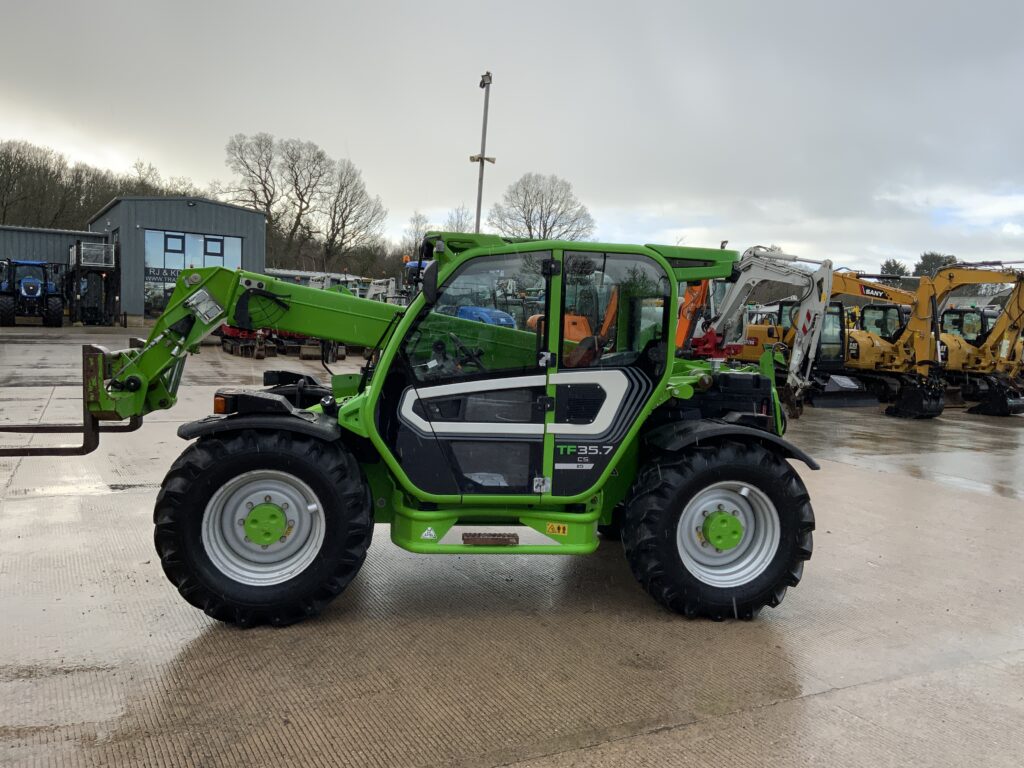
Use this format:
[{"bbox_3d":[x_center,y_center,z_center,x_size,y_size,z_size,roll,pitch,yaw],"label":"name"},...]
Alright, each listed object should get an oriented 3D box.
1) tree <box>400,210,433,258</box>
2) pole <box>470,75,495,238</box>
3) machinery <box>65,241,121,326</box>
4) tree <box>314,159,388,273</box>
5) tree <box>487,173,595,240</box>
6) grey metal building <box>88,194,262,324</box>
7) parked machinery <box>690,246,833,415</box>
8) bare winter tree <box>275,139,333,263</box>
[{"bbox_3d":[-8.662,-10.563,77.410,2.910,10.040,2.910,2,5,-7],"label":"tree"},{"bbox_3d":[-1.057,-5.075,26.660,0.750,8.960,0.450,5,5,17],"label":"pole"},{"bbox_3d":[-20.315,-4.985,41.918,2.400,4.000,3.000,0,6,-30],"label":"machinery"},{"bbox_3d":[-13.370,-11.933,71.287,6.210,13.350,6.210,2,5,-11],"label":"tree"},{"bbox_3d":[2.714,-12.579,81.192,10.140,14.600,10.140,3,5,1],"label":"tree"},{"bbox_3d":[-19.351,-6.530,48.198,6.500,6.050,18.000,0,6,-30],"label":"grey metal building"},{"bbox_3d":[4.645,-1.290,18.709,2.200,3.460,6.000,0,6,-29],"label":"parked machinery"},{"bbox_3d":[-17.336,-12.848,71.225,4.870,14.750,4.870,2,5,-14],"label":"bare winter tree"}]

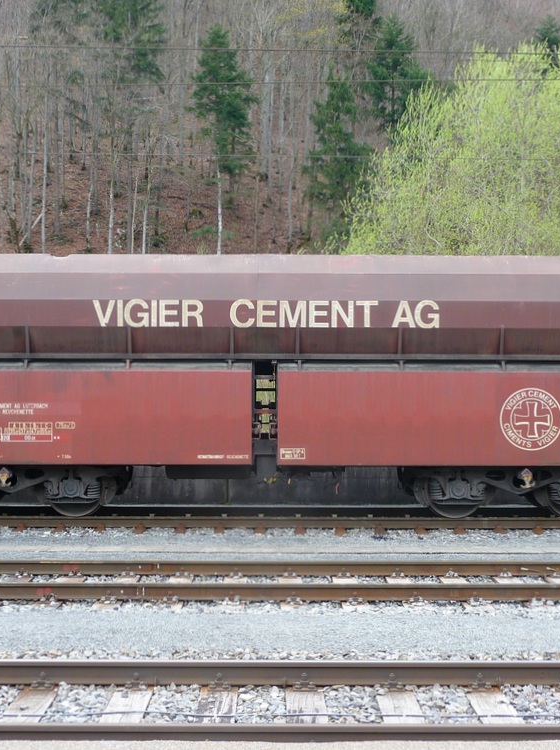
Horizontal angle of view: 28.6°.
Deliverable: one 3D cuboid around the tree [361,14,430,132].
[{"bbox_3d":[7.492,-18.332,70.000,4.400,9.310,4.400,0,0,0],"label":"tree"}]

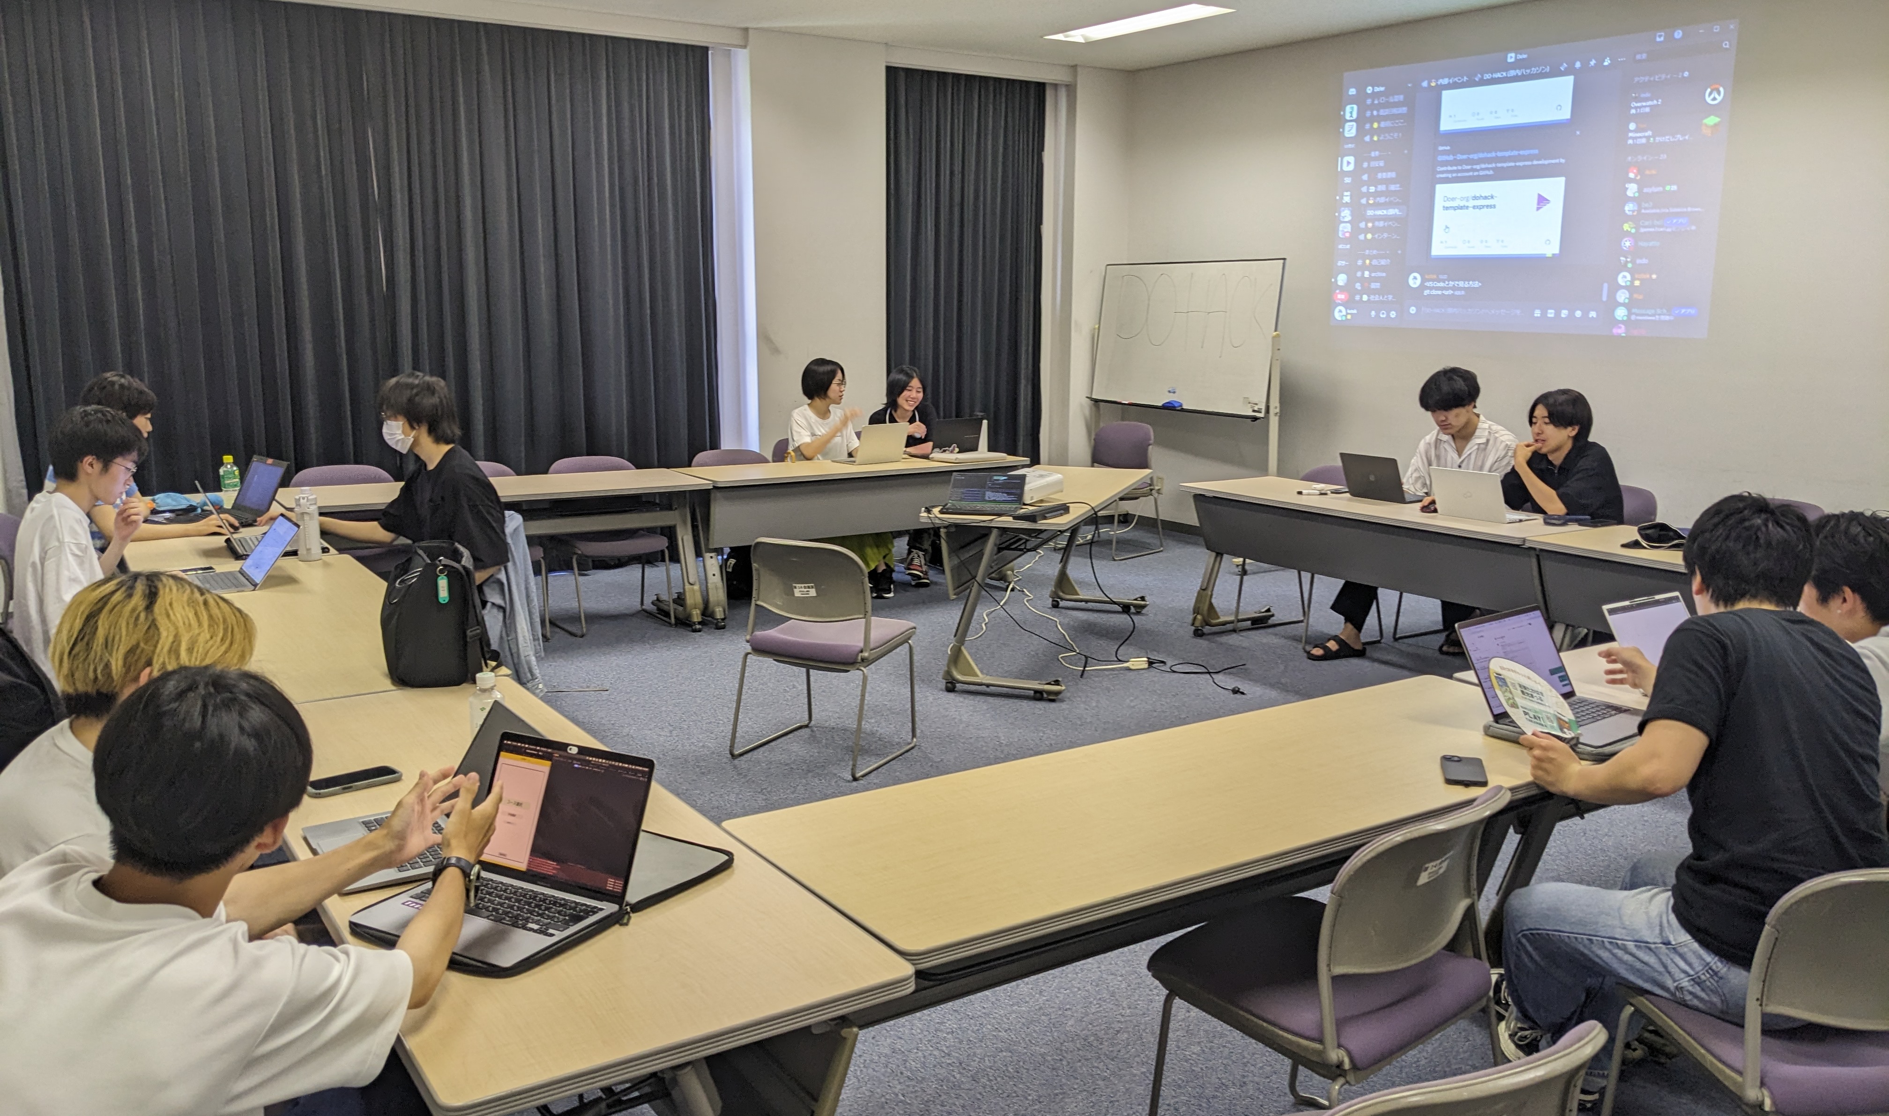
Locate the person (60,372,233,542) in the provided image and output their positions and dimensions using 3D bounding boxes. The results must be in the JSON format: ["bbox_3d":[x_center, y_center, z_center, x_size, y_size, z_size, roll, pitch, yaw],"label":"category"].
[{"bbox_3d":[-3.010,-0.028,5.419,0.710,1.270,0.490,-8,14,-39],"label":"person"}]

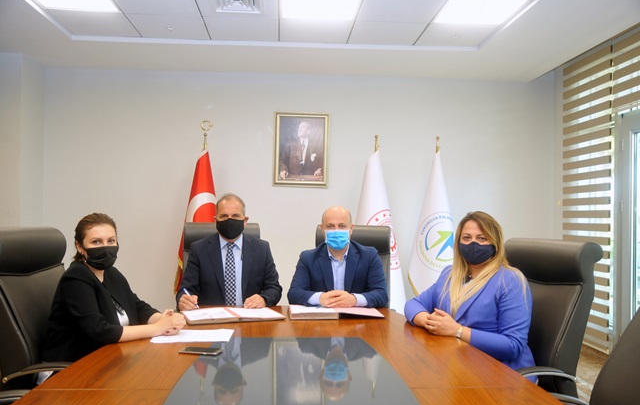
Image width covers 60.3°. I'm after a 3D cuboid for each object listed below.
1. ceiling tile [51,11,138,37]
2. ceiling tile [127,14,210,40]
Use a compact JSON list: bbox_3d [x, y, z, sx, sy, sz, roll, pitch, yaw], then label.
[{"bbox_3d":[-1.834,-1.463,4.504,0.600,0.020,0.590,1,-1,-3],"label":"ceiling tile"},{"bbox_3d":[-1.235,-1.455,4.540,0.600,0.020,0.590,1,-1,-3],"label":"ceiling tile"}]

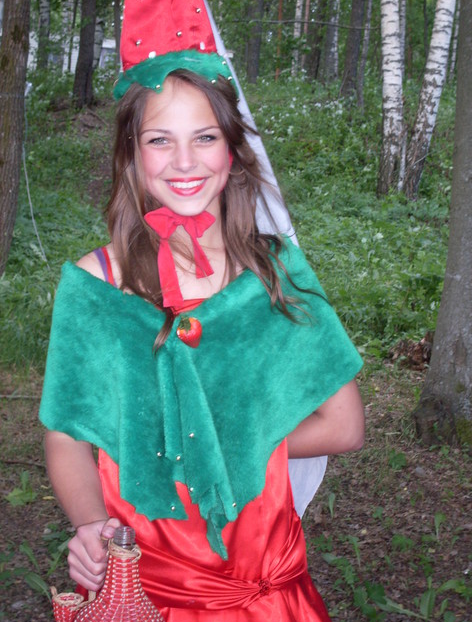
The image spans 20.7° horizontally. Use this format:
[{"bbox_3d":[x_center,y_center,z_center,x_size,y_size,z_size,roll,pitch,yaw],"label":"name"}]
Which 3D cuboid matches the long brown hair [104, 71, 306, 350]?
[{"bbox_3d":[-0.043,-0.155,1.880,0.285,0.410,0.250,3,6,0],"label":"long brown hair"}]

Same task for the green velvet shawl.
[{"bbox_3d":[-0.052,0.127,1.910,0.475,0.455,0.290,3,6,0],"label":"green velvet shawl"}]

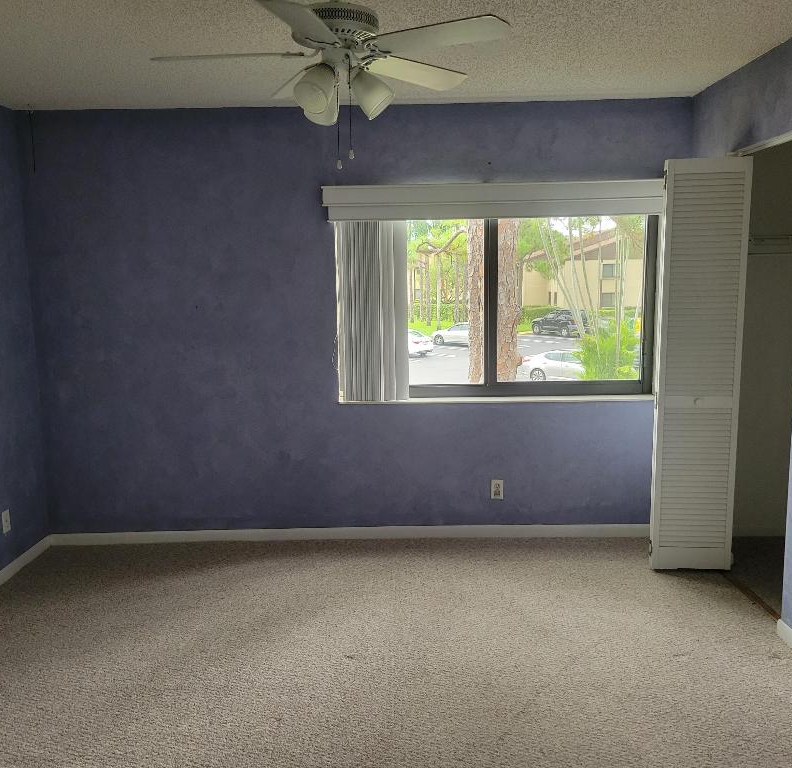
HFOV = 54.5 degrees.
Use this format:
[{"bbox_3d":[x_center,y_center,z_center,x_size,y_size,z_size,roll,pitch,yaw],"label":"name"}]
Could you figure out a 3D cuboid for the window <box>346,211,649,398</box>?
[{"bbox_3d":[0.573,-0.437,4.318,1.789,1.071,0.110,-1,8,0],"label":"window"}]

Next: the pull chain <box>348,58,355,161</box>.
[{"bbox_3d":[-0.131,-0.803,2.259,0.013,0.285,0.013,-1,8,0],"label":"pull chain"}]

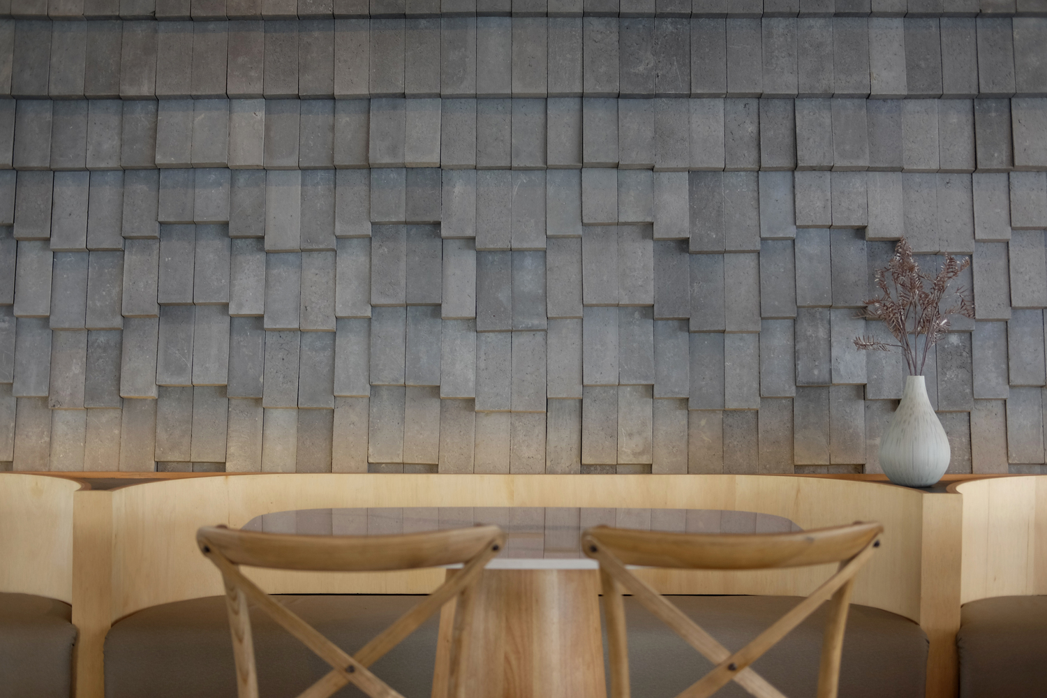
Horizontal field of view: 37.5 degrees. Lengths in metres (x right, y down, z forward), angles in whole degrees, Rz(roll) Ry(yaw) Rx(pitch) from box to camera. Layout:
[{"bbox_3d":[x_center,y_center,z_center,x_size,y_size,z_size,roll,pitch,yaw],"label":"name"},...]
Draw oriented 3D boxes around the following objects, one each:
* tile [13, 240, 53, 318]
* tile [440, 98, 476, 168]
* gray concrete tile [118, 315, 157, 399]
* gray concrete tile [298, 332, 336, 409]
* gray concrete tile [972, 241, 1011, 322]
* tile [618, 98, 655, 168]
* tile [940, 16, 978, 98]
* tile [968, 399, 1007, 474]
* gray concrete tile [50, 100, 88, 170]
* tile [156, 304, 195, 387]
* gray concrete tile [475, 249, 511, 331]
[{"bbox_3d":[-1.375,-0.209,4.357,0.099,0.240,0.042,0,-9,0],"label":"tile"},{"bbox_3d":[-0.181,-0.620,4.356,0.099,0.215,0.043,0,-7,1],"label":"tile"},{"bbox_3d":[-1.034,0.026,4.179,0.095,0.215,0.043,0,-9,0],"label":"gray concrete tile"},{"bbox_3d":[-0.586,0.057,4.389,0.100,0.222,0.044,0,-6,0],"label":"gray concrete tile"},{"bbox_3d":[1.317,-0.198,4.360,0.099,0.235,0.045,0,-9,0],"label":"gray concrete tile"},{"bbox_3d":[0.311,-0.597,4.254,0.098,0.189,0.050,0,-7,1],"label":"tile"},{"bbox_3d":[1.171,-0.784,4.159,0.095,0.215,0.043,0,-9,0],"label":"tile"},{"bbox_3d":[1.278,0.245,4.255,0.100,0.219,0.050,0,-7,1],"label":"tile"},{"bbox_3d":[-1.276,-0.606,4.358,0.099,0.205,0.045,0,-9,0],"label":"gray concrete tile"},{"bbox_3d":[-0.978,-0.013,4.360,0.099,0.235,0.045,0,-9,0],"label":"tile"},{"bbox_3d":[-0.085,-0.164,4.385,0.100,0.222,0.044,0,-6,0],"label":"gray concrete tile"}]

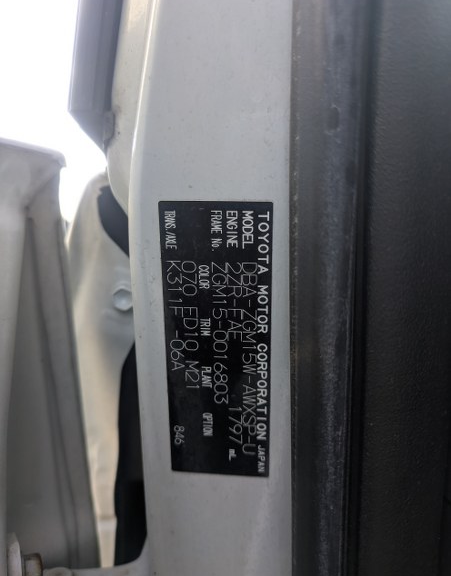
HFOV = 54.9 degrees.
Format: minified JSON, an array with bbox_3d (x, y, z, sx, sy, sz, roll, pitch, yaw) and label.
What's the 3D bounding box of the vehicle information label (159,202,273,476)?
[{"bbox_3d":[-0.003,0.023,0.163,0.040,0.109,0.002,1,15,7],"label":"vehicle information label"}]

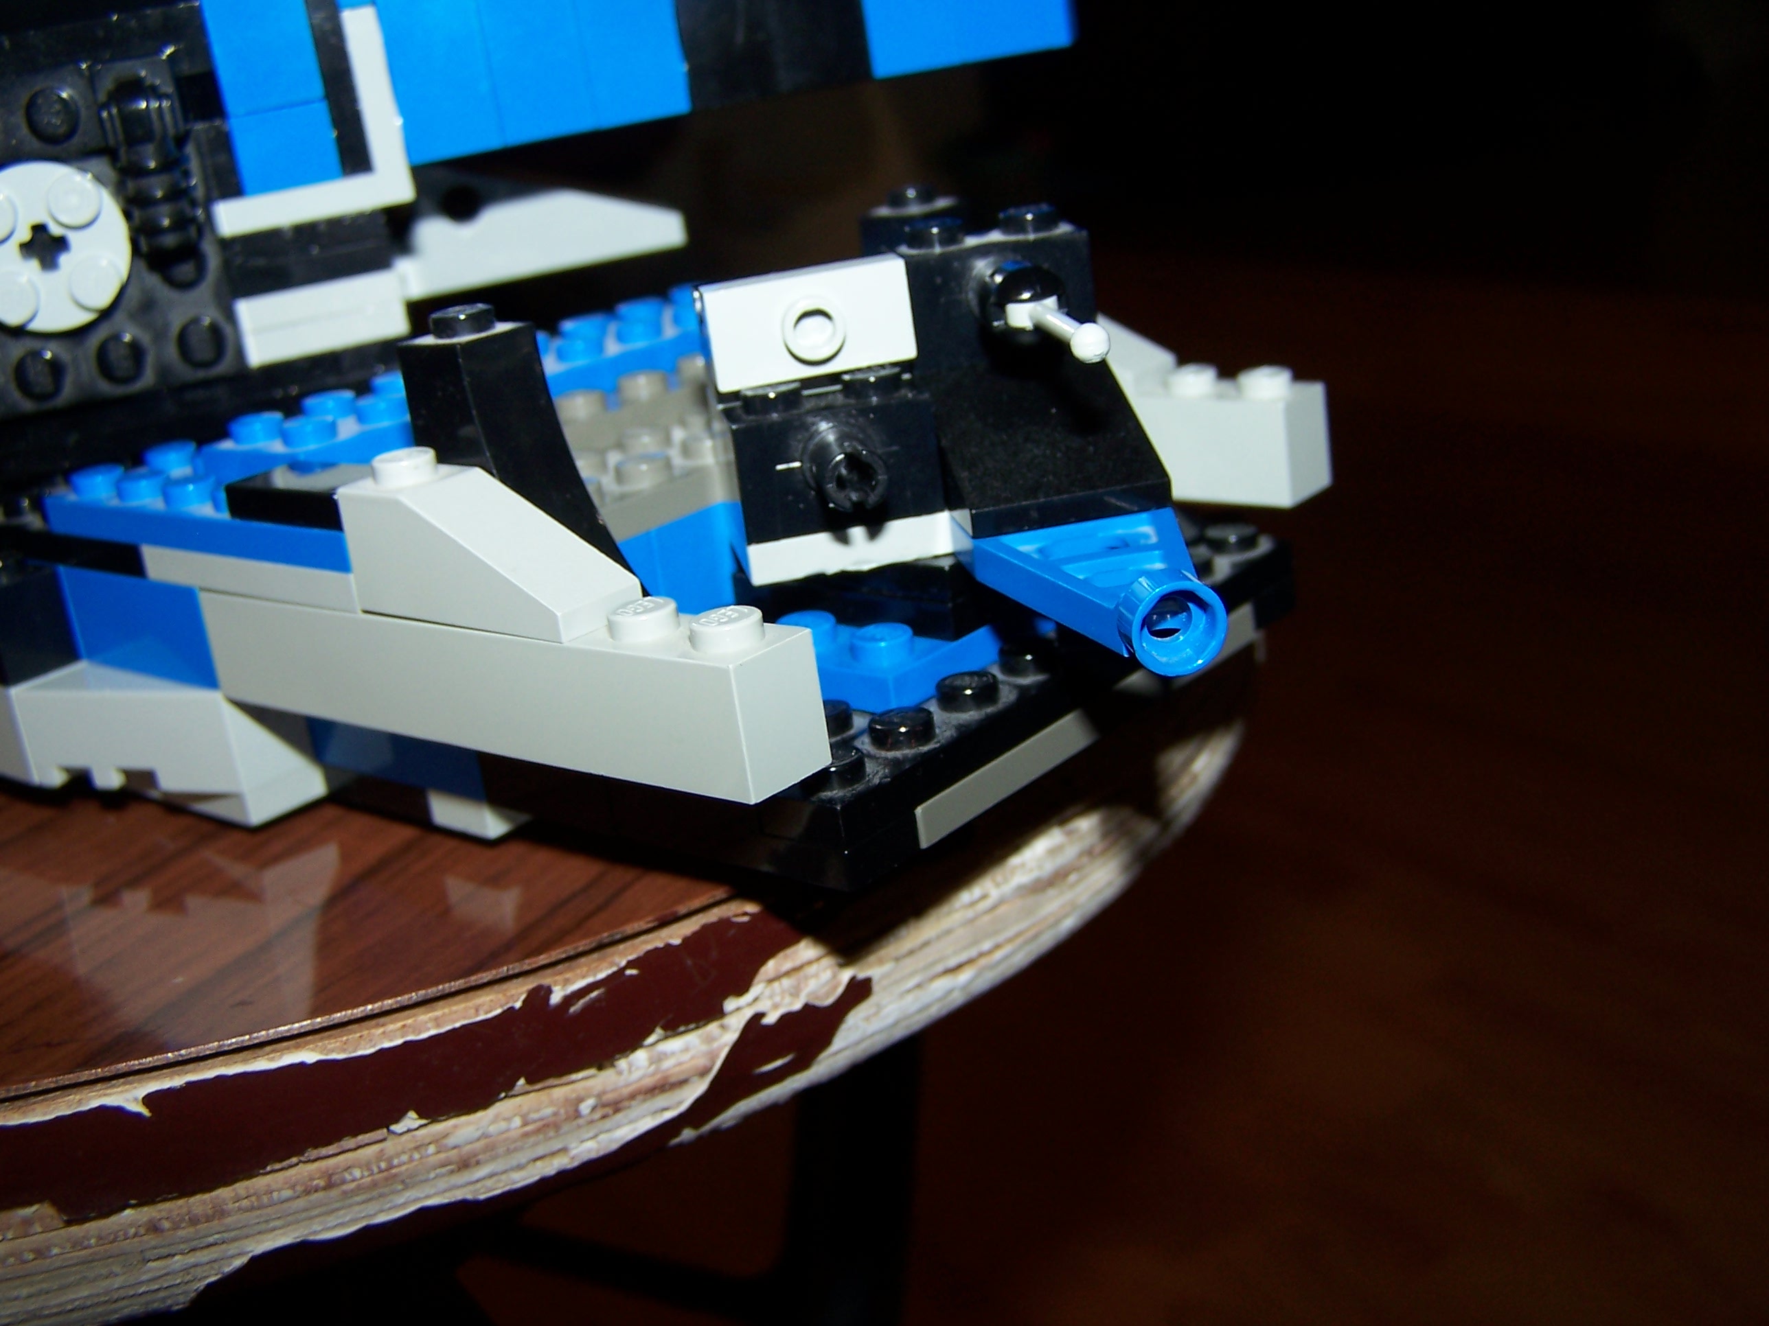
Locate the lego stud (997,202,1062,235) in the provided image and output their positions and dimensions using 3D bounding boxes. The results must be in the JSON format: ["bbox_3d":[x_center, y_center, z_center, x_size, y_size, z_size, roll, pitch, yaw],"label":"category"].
[{"bbox_3d":[0.012,-0.036,0.167,0.005,0.002,0.005,-11,19,-7],"label":"lego stud"}]

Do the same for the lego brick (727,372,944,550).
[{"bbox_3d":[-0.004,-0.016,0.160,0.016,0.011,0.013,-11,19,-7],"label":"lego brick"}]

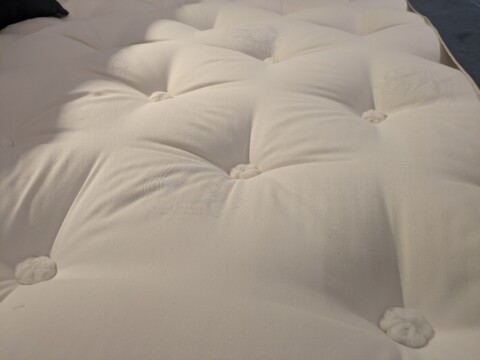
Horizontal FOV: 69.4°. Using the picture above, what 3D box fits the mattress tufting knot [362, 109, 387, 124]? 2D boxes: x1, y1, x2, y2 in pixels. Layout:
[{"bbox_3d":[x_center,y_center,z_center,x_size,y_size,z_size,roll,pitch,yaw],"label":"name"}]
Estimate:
[{"bbox_3d":[0.179,-0.084,0.461,0.033,0.012,0.033,7,42,9],"label":"mattress tufting knot"}]

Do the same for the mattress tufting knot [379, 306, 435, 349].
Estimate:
[{"bbox_3d":[0.119,0.105,0.247,0.036,0.012,0.036,7,42,9],"label":"mattress tufting knot"}]

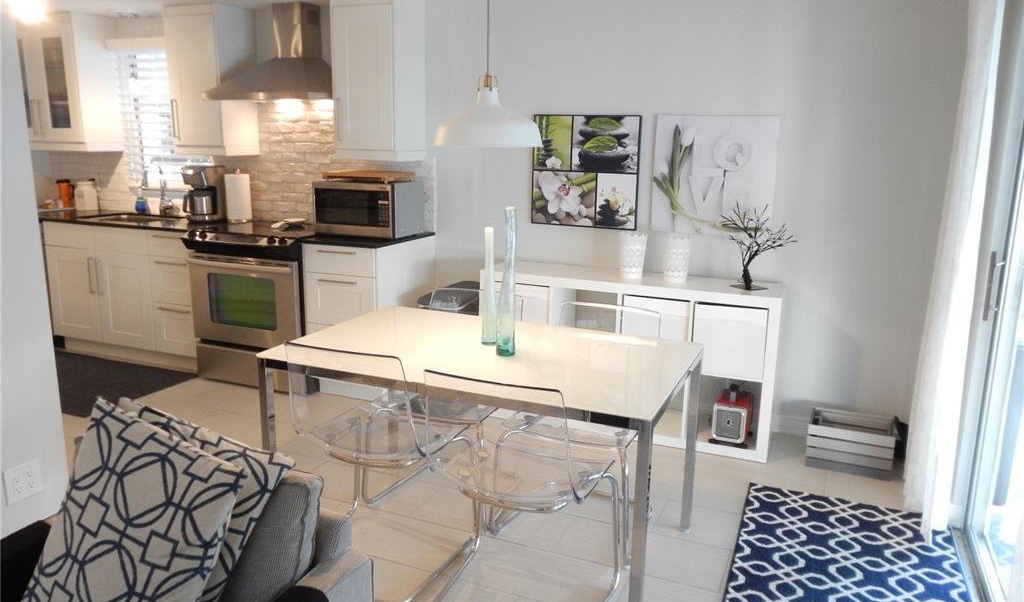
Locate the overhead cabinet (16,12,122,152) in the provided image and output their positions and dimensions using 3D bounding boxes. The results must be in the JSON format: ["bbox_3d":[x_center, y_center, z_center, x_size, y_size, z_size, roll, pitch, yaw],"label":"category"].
[{"bbox_3d":[-3.132,-1.484,5.121,0.830,0.862,0.335,6,14,22],"label":"overhead cabinet"}]

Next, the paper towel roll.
[{"bbox_3d":[-1.759,-0.673,4.758,0.148,0.315,0.148,1,13,0],"label":"paper towel roll"}]

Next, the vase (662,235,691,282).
[{"bbox_3d":[0.807,-0.208,3.632,0.132,0.228,0.132,6,13,22],"label":"vase"}]

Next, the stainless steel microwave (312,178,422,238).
[{"bbox_3d":[-0.806,-0.530,4.209,0.519,0.296,0.360,6,13,22],"label":"stainless steel microwave"}]

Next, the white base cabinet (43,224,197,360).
[{"bbox_3d":[-2.320,-0.085,4.869,1.256,0.854,0.629,6,13,22],"label":"white base cabinet"}]

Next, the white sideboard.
[{"bbox_3d":[0.585,0.266,3.827,1.487,0.789,0.390,6,13,22],"label":"white sideboard"}]

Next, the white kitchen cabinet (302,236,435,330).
[{"bbox_3d":[-0.794,0.087,4.241,0.455,0.874,0.629,6,13,22],"label":"white kitchen cabinet"}]

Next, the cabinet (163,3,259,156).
[{"bbox_3d":[-1.841,-1.347,4.580,0.405,0.869,0.311,6,13,22],"label":"cabinet"}]

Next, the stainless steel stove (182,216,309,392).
[{"bbox_3d":[-1.397,0.023,4.448,0.784,0.931,0.664,6,13,22],"label":"stainless steel stove"}]

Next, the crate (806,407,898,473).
[{"bbox_3d":[1.590,0.662,3.471,0.360,0.208,0.260,6,14,22],"label":"crate"}]

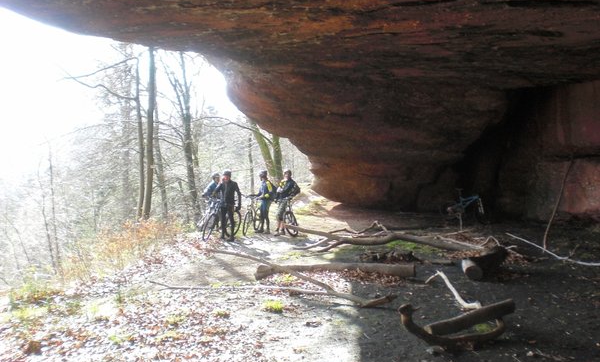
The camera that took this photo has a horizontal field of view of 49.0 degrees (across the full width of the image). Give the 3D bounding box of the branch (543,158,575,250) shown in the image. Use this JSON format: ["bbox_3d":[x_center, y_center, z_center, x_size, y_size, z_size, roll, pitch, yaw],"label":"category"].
[{"bbox_3d":[5.689,0.493,14.400,0.200,2.580,0.150,29,-28,0],"label":"branch"}]

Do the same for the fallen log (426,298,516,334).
[{"bbox_3d":[1.754,1.390,6.675,1.270,0.140,0.140,-5,3,-32],"label":"fallen log"}]

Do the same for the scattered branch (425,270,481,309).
[{"bbox_3d":[2.060,1.450,9.150,0.450,0.180,2.300,0,0,0],"label":"scattered branch"}]

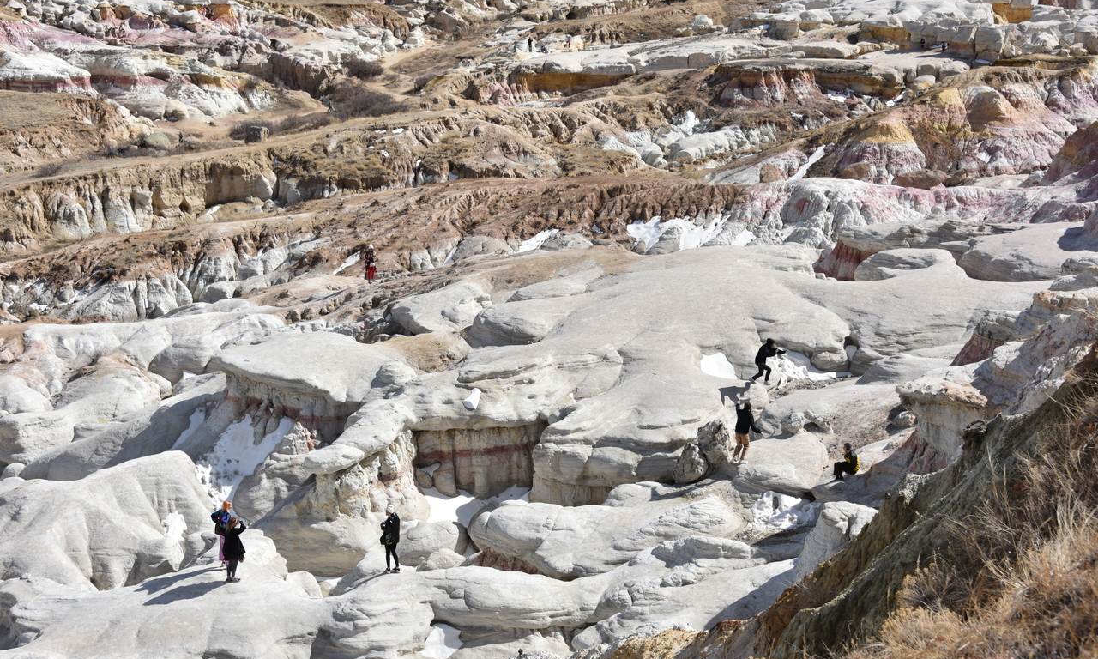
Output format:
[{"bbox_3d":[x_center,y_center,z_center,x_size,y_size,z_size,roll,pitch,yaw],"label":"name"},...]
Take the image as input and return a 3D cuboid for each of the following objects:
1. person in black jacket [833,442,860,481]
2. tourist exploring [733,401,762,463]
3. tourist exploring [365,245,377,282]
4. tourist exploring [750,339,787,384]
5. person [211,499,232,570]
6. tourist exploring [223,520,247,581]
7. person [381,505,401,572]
[{"bbox_3d":[8.015,3.567,46.000,0.720,1.091,0.520,-2,13,-8],"label":"person in black jacket"},{"bbox_3d":[5.336,2.766,46.000,0.740,1.719,0.500,5,14,22],"label":"tourist exploring"},{"bbox_3d":[-7.606,-2.804,73.000,0.520,1.678,0.400,-1,13,-6],"label":"tourist exploring"},{"bbox_3d":[6.915,1.017,54.000,1.080,1.509,0.580,1,13,6],"label":"tourist exploring"},{"bbox_3d":[-7.844,4.916,41.000,0.400,1.684,0.500,5,14,21],"label":"person"},{"bbox_3d":[-7.445,5.219,40.400,0.560,1.620,0.500,2,13,8],"label":"tourist exploring"},{"bbox_3d":[-3.723,4.950,40.400,0.450,1.714,0.500,-3,13,-11],"label":"person"}]

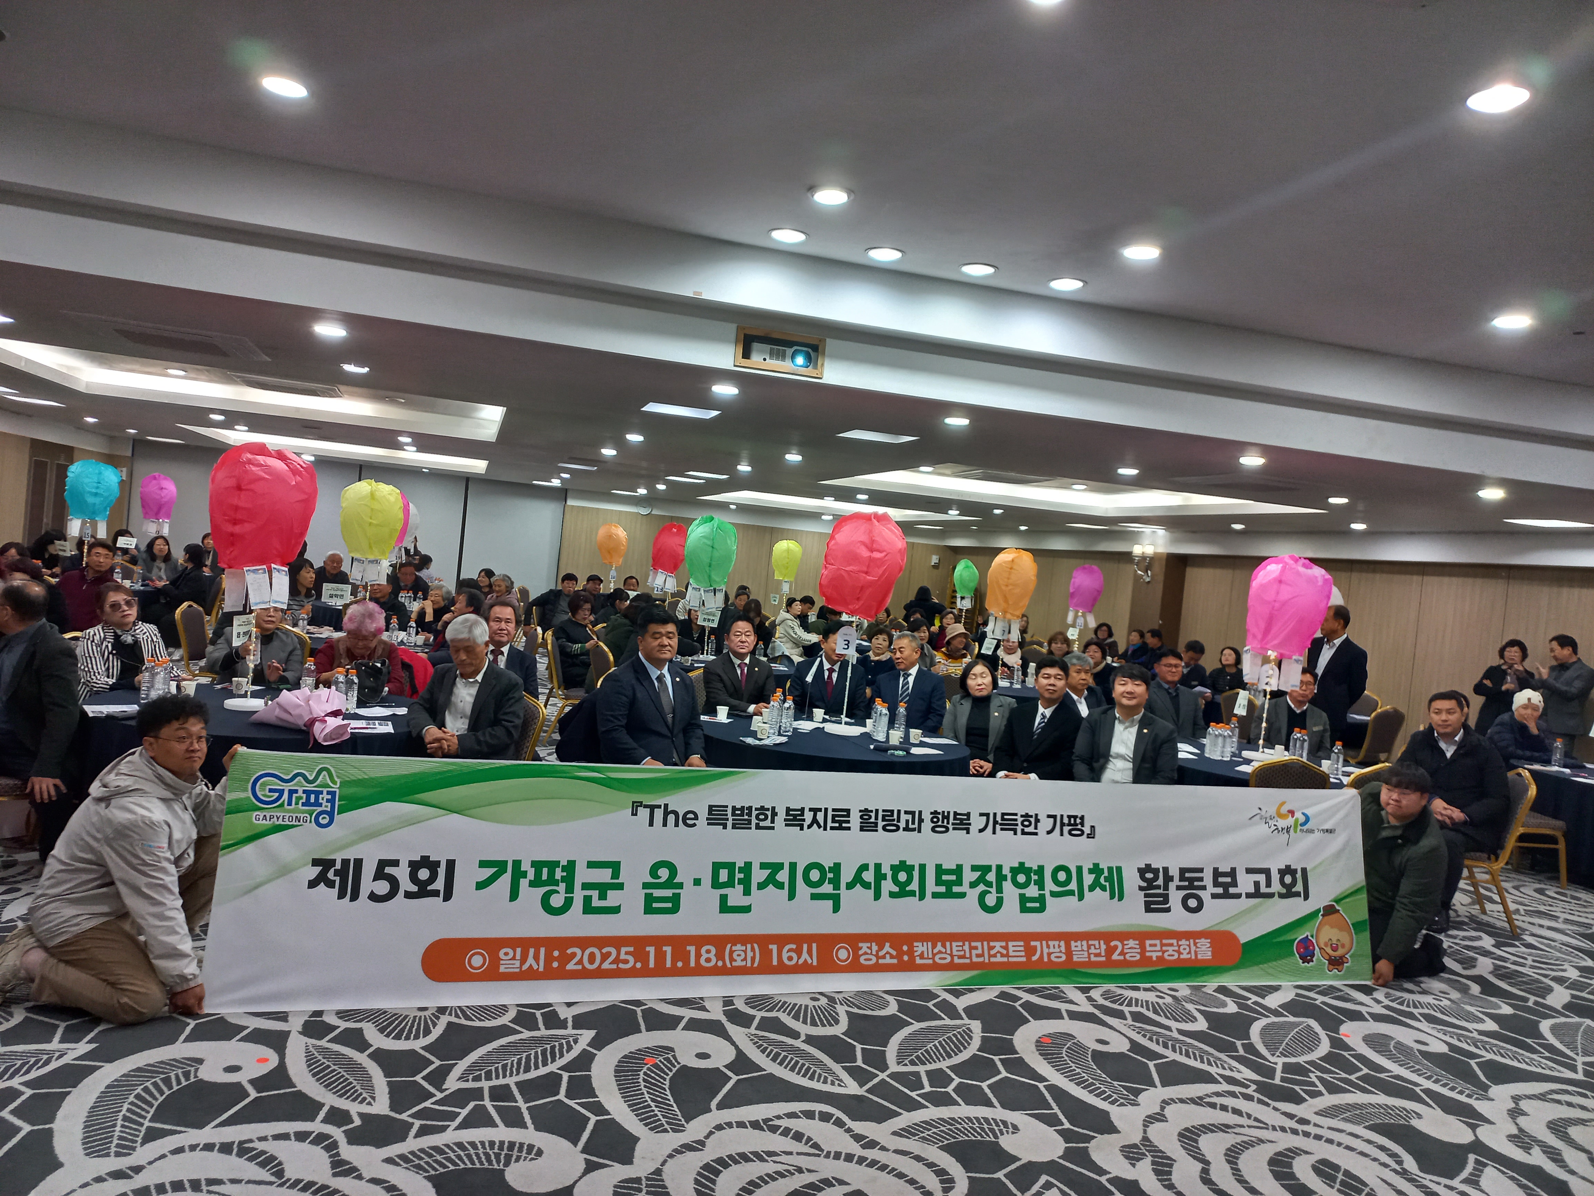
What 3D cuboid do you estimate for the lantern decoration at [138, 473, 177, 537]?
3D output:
[{"bbox_3d":[-8.943,-1.301,16.100,0.490,0.880,0.490,4,2,-29],"label":"lantern decoration"}]

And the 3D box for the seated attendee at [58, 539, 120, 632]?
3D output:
[{"bbox_3d":[-5.855,0.203,9.328,0.550,1.320,0.800,5,2,-9],"label":"seated attendee"}]

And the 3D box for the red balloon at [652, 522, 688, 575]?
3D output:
[{"bbox_3d":[-1.555,-0.611,14.200,0.460,0.630,0.460,8,2,-6],"label":"red balloon"}]

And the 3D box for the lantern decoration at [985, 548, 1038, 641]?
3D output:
[{"bbox_3d":[2.090,-0.030,11.200,0.490,0.880,0.490,5,2,-17],"label":"lantern decoration"}]

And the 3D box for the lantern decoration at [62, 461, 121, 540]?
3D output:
[{"bbox_3d":[-7.830,-1.101,12.800,0.610,0.870,0.590,4,2,-31],"label":"lantern decoration"}]

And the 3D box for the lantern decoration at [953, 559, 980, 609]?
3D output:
[{"bbox_3d":[3.166,-0.257,21.600,0.470,0.930,0.470,5,2,0],"label":"lantern decoration"}]

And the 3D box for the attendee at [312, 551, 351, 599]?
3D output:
[{"bbox_3d":[-5.554,0.113,13.656,0.520,1.320,0.780,5,2,-17],"label":"attendee"}]

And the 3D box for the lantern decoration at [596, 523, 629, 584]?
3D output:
[{"bbox_3d":[-3.080,-0.752,19.300,0.500,0.980,0.500,5,2,-17],"label":"lantern decoration"}]

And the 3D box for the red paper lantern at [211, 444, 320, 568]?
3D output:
[{"bbox_3d":[-2.738,-0.475,5.900,0.540,0.630,0.540,5,2,-17],"label":"red paper lantern"}]

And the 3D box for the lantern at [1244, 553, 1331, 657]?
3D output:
[{"bbox_3d":[3.179,0.056,7.450,0.530,0.650,0.530,6,2,23],"label":"lantern"}]

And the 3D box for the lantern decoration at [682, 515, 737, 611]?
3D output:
[{"bbox_3d":[-0.836,-0.339,11.200,0.500,0.910,0.500,5,2,-17],"label":"lantern decoration"}]

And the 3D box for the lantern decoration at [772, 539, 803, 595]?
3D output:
[{"bbox_3d":[-0.169,-0.498,18.400,0.470,0.870,0.470,5,2,-1],"label":"lantern decoration"}]

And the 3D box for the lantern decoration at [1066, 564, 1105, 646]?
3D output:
[{"bbox_3d":[4.232,0.101,16.900,0.510,1.100,0.510,5,2,-17],"label":"lantern decoration"}]

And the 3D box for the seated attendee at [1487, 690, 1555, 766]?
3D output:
[{"bbox_3d":[5.538,1.343,8.669,0.580,1.270,0.800,4,2,-41],"label":"seated attendee"}]

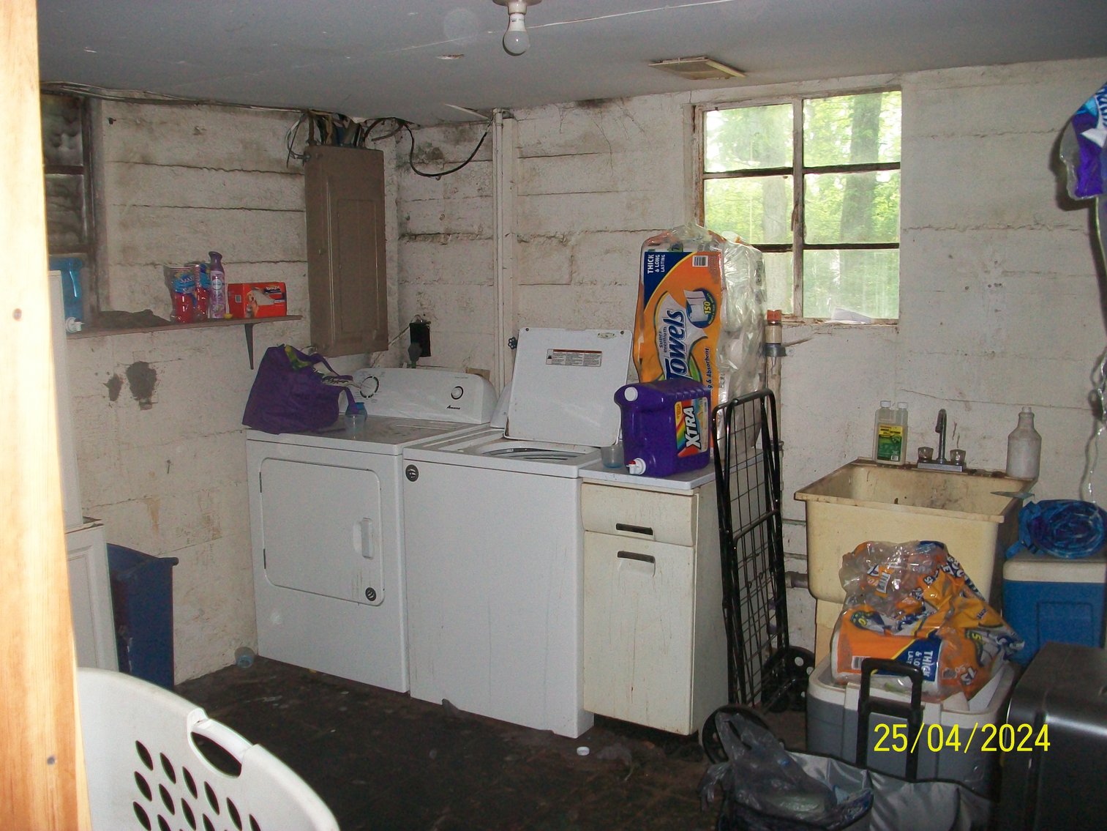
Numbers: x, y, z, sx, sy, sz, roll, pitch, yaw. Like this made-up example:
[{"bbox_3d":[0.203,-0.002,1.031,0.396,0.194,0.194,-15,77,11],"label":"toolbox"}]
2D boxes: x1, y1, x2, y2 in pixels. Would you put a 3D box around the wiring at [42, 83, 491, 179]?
[{"bbox_3d":[-0.914,-1.029,3.920,0.540,0.270,1.720,5,10,31],"label":"wiring"}]

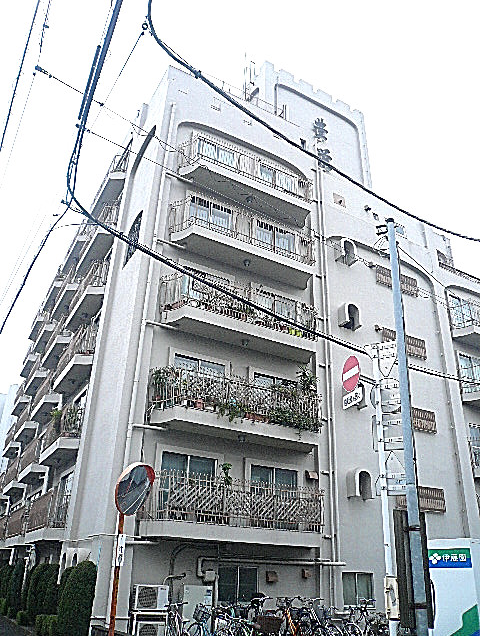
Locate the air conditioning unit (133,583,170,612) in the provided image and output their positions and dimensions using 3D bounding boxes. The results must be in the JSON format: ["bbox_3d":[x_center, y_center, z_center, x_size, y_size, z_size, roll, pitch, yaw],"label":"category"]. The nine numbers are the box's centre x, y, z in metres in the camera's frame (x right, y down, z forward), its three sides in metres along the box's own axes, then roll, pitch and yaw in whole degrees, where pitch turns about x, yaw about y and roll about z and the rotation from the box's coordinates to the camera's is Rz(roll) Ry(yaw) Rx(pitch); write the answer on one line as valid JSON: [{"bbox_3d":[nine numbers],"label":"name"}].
[{"bbox_3d":[-2.048,6.421,11.883,0.790,0.530,0.290,15,-29,-26],"label":"air conditioning unit"}]

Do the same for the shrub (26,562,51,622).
[{"bbox_3d":[-5.435,7.555,14.130,0.750,1.600,0.750,15,-29,-26],"label":"shrub"}]

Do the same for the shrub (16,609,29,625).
[{"bbox_3d":[-6.064,8.328,14.467,0.400,0.480,0.400,16,-29,-25],"label":"shrub"}]

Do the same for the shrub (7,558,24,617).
[{"bbox_3d":[-7.705,9.230,17.763,0.750,1.650,0.750,15,-29,-26],"label":"shrub"}]

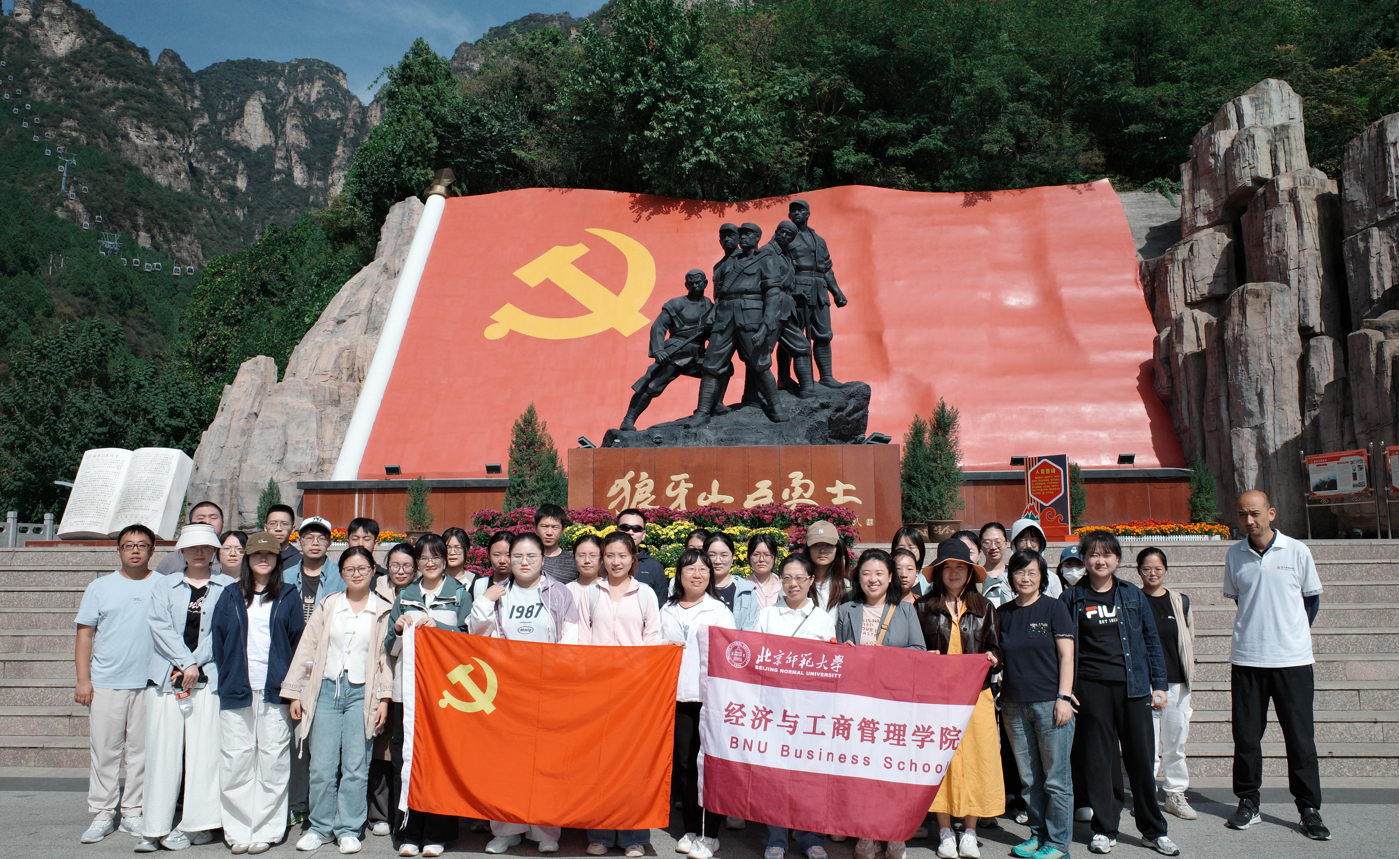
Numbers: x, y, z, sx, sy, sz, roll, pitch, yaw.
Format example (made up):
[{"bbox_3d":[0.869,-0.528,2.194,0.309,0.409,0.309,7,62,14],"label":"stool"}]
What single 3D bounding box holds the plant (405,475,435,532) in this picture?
[{"bbox_3d":[-5.889,1.566,22.941,0.659,1.197,0.620,-1,-7,4],"label":"plant"}]

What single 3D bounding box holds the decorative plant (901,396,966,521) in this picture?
[{"bbox_3d":[3.689,0.479,17.243,1.009,1.981,1.050,-1,-7,4],"label":"decorative plant"}]

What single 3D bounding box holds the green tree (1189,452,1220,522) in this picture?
[{"bbox_3d":[10.133,1.161,21.855,0.639,1.449,0.660,-1,-7,4],"label":"green tree"}]

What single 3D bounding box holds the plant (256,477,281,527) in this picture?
[{"bbox_3d":[-9.246,1.602,23.476,0.657,1.131,0.600,-1,-7,4],"label":"plant"}]

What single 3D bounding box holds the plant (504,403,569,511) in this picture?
[{"bbox_3d":[-2.679,0.515,17.890,1.147,1.948,1.100,-1,-7,4],"label":"plant"}]

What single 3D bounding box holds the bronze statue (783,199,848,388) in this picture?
[{"bbox_3d":[1.964,-2.362,18.903,1.209,3.393,0.950,-2,-7,11],"label":"bronze statue"}]

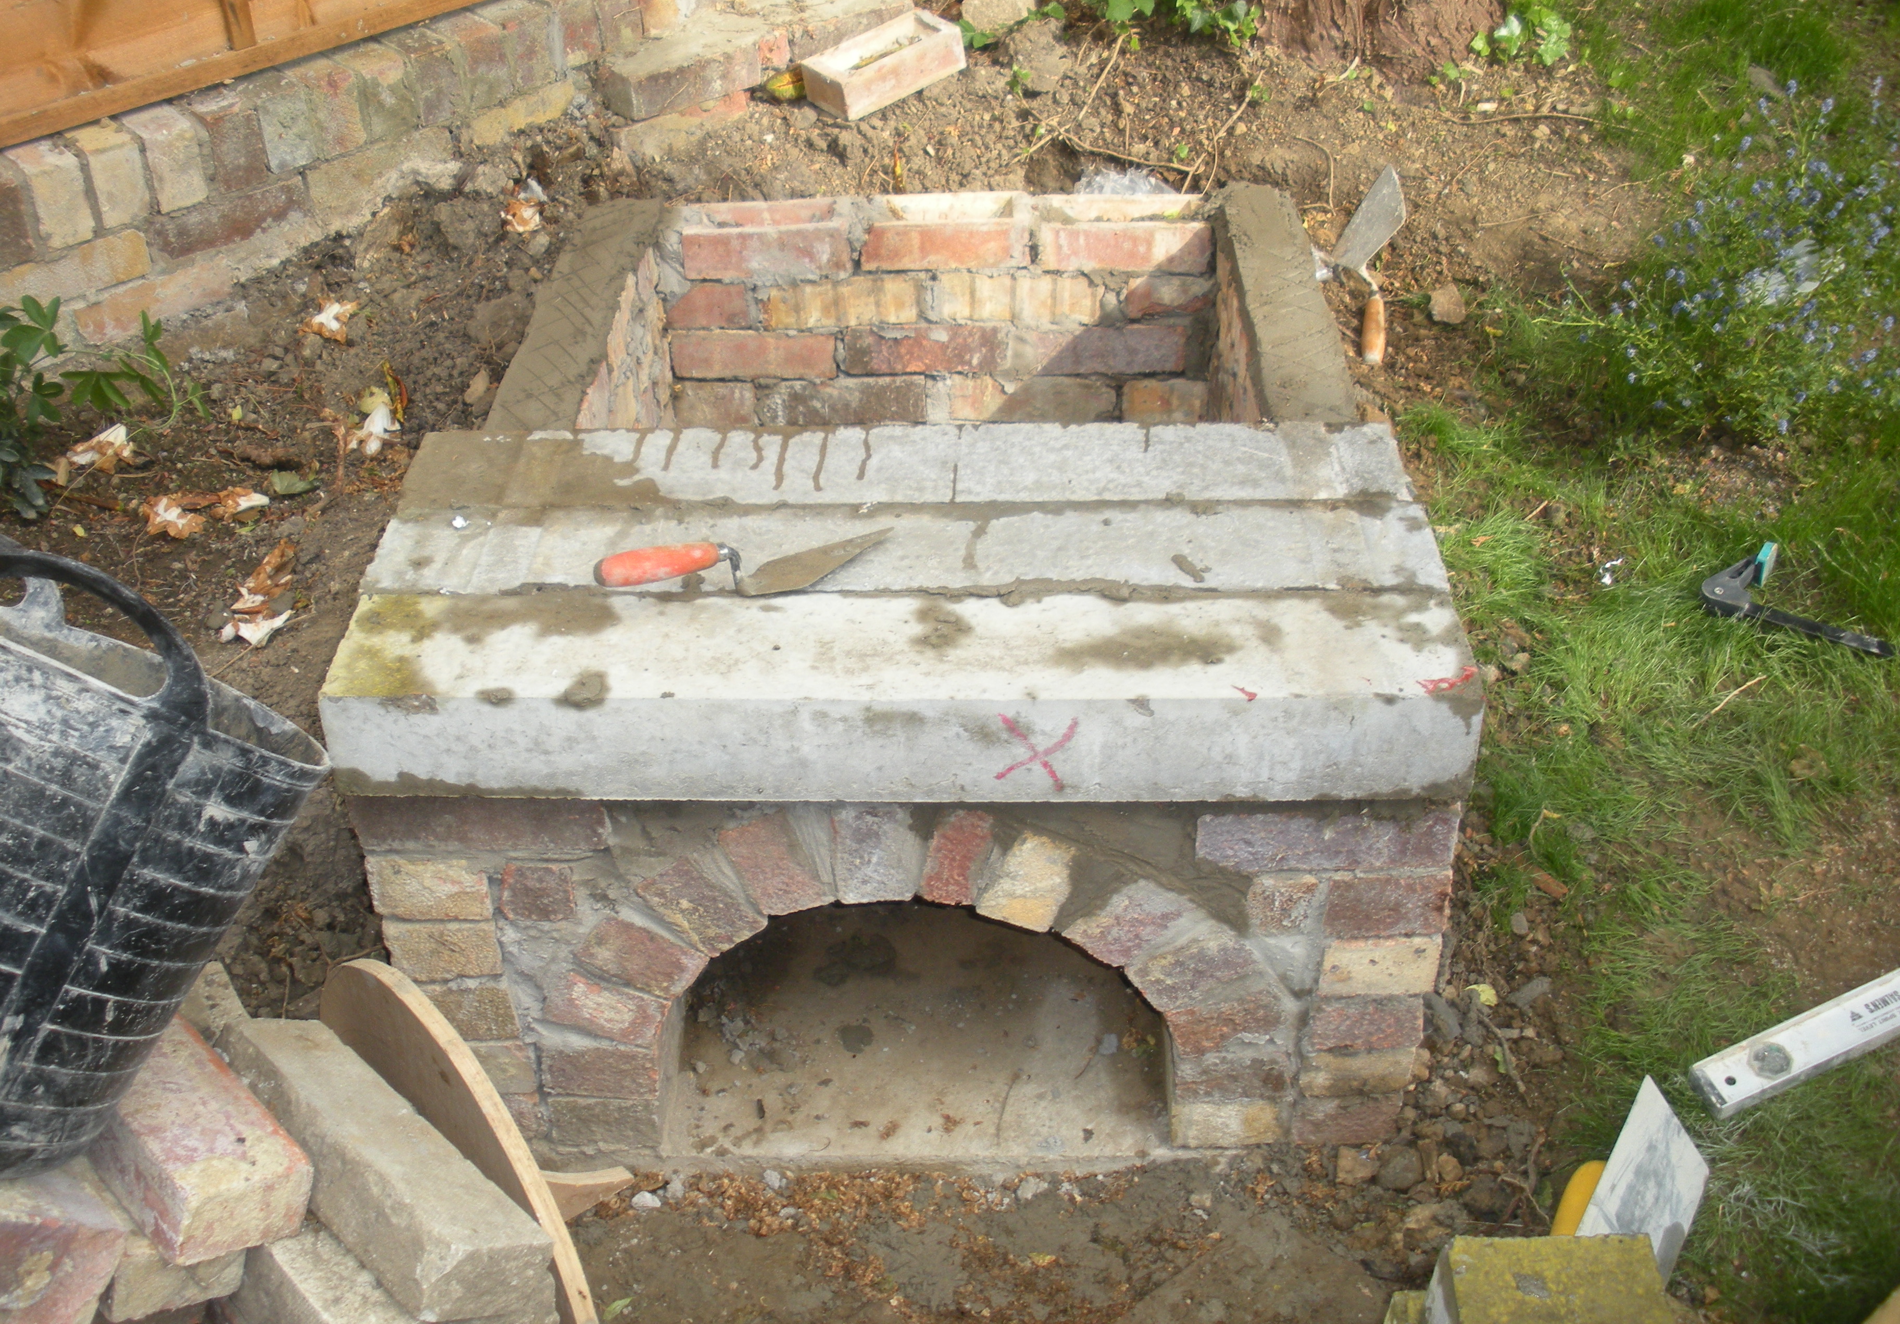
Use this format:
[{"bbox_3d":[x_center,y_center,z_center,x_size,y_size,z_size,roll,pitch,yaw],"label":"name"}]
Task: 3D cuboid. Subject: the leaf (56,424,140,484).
[{"bbox_3d":[-0.996,-0.242,2.310,0.080,0.038,0.072,0,36,0],"label":"leaf"}]

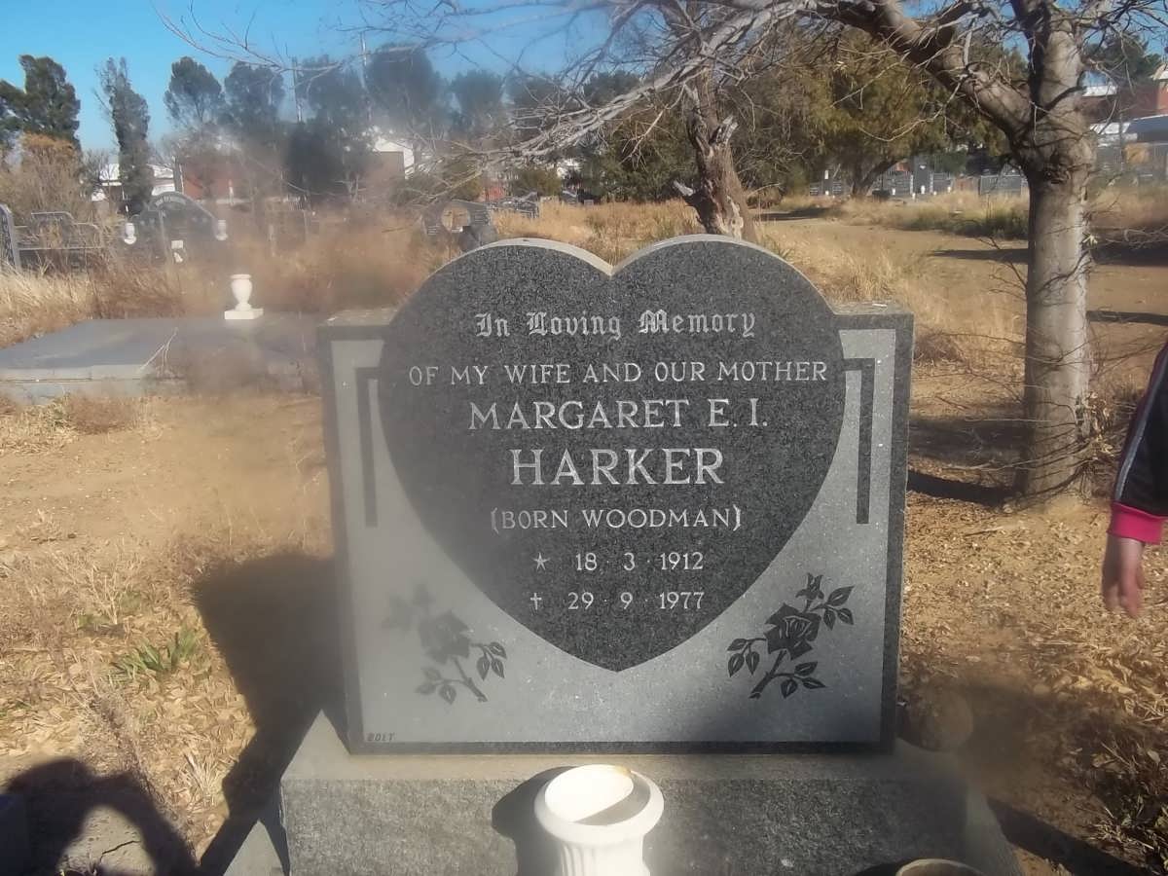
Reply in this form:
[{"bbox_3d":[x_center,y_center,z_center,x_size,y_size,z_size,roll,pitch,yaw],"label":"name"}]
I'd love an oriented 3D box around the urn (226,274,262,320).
[{"bbox_3d":[-2.649,-1.095,8.373,0.222,0.328,0.222,-1,13,2],"label":"urn"}]

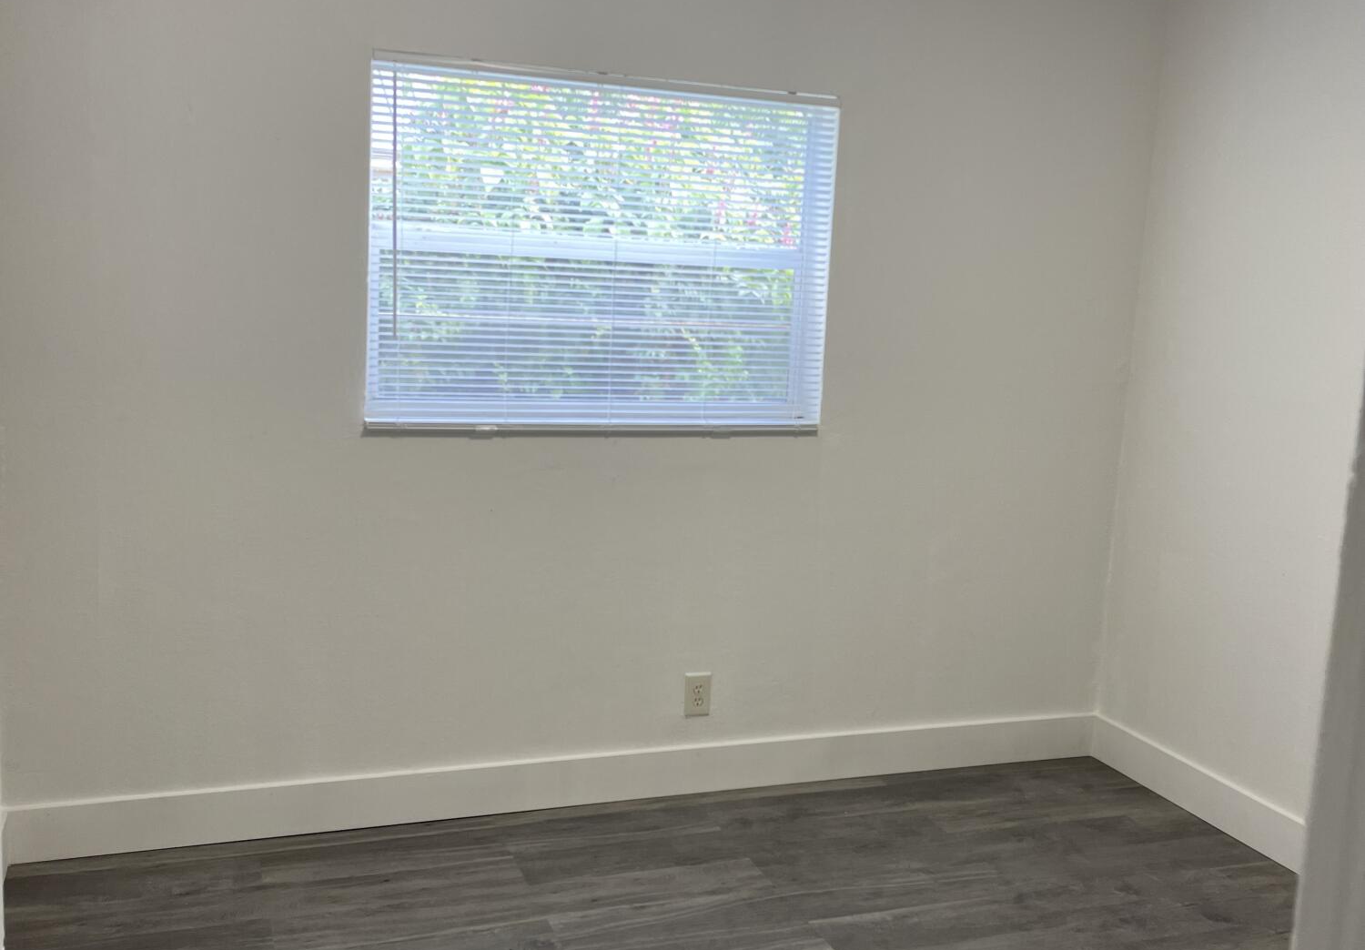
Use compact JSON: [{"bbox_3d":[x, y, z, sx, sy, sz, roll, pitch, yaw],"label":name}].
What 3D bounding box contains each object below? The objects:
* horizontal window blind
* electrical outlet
[{"bbox_3d":[-0.198,-0.592,3.691,1.287,0.923,0.100,-1,10,-21],"label":"horizontal window blind"},{"bbox_3d":[0.046,0.639,3.971,0.076,0.124,0.012,-1,10,-21],"label":"electrical outlet"}]

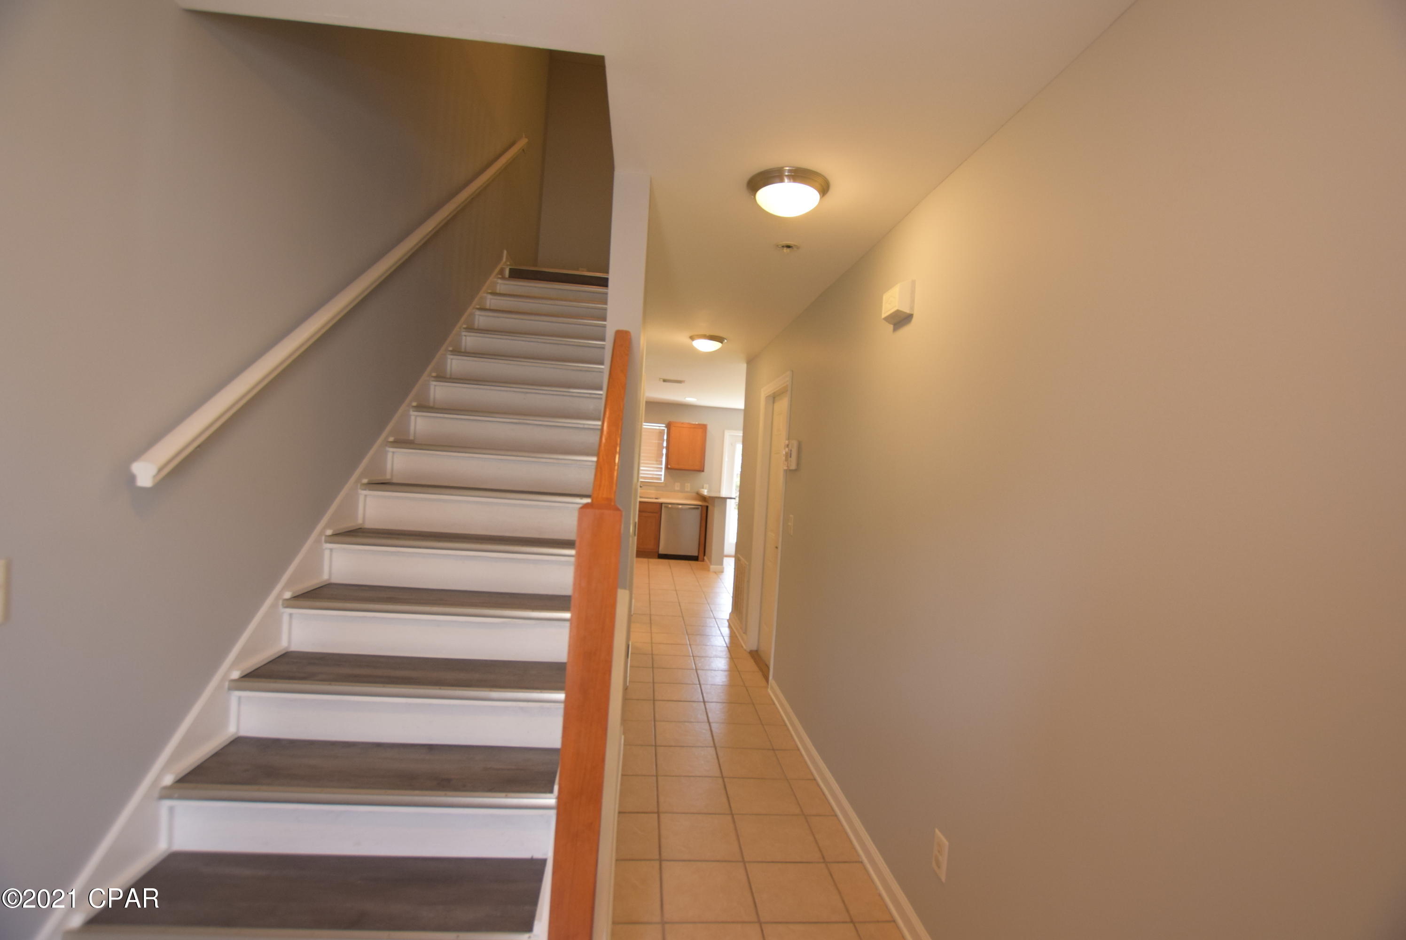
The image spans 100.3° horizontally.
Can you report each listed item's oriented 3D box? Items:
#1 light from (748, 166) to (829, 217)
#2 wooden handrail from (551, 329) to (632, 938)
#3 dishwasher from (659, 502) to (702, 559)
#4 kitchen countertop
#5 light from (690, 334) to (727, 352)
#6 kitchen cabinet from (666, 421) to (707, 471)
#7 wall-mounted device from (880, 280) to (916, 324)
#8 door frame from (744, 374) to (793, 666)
[{"bbox_3d":[0.301,-0.957,2.103,0.300,0.107,0.300,4,0,-6],"label":"light"},{"bbox_3d":[-0.282,0.417,1.646,0.095,1.775,0.795,4,0,-6],"label":"wooden handrail"},{"bbox_3d":[-0.375,0.963,9.347,0.606,0.849,0.600,4,0,-6],"label":"dishwasher"},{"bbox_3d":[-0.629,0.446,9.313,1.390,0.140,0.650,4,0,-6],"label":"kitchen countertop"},{"bbox_3d":[0.041,-0.994,4.679,0.300,0.115,0.300,4,0,-6],"label":"light"},{"bbox_3d":[-0.273,-0.365,9.502,0.613,0.761,0.310,4,0,-6],"label":"kitchen cabinet"},{"bbox_3d":[0.728,-0.625,2.196,0.059,0.122,0.165,4,0,-6],"label":"wall-mounted device"},{"bbox_3d":[0.520,0.398,4.332,0.120,2.112,0.910,4,0,-6],"label":"door frame"}]

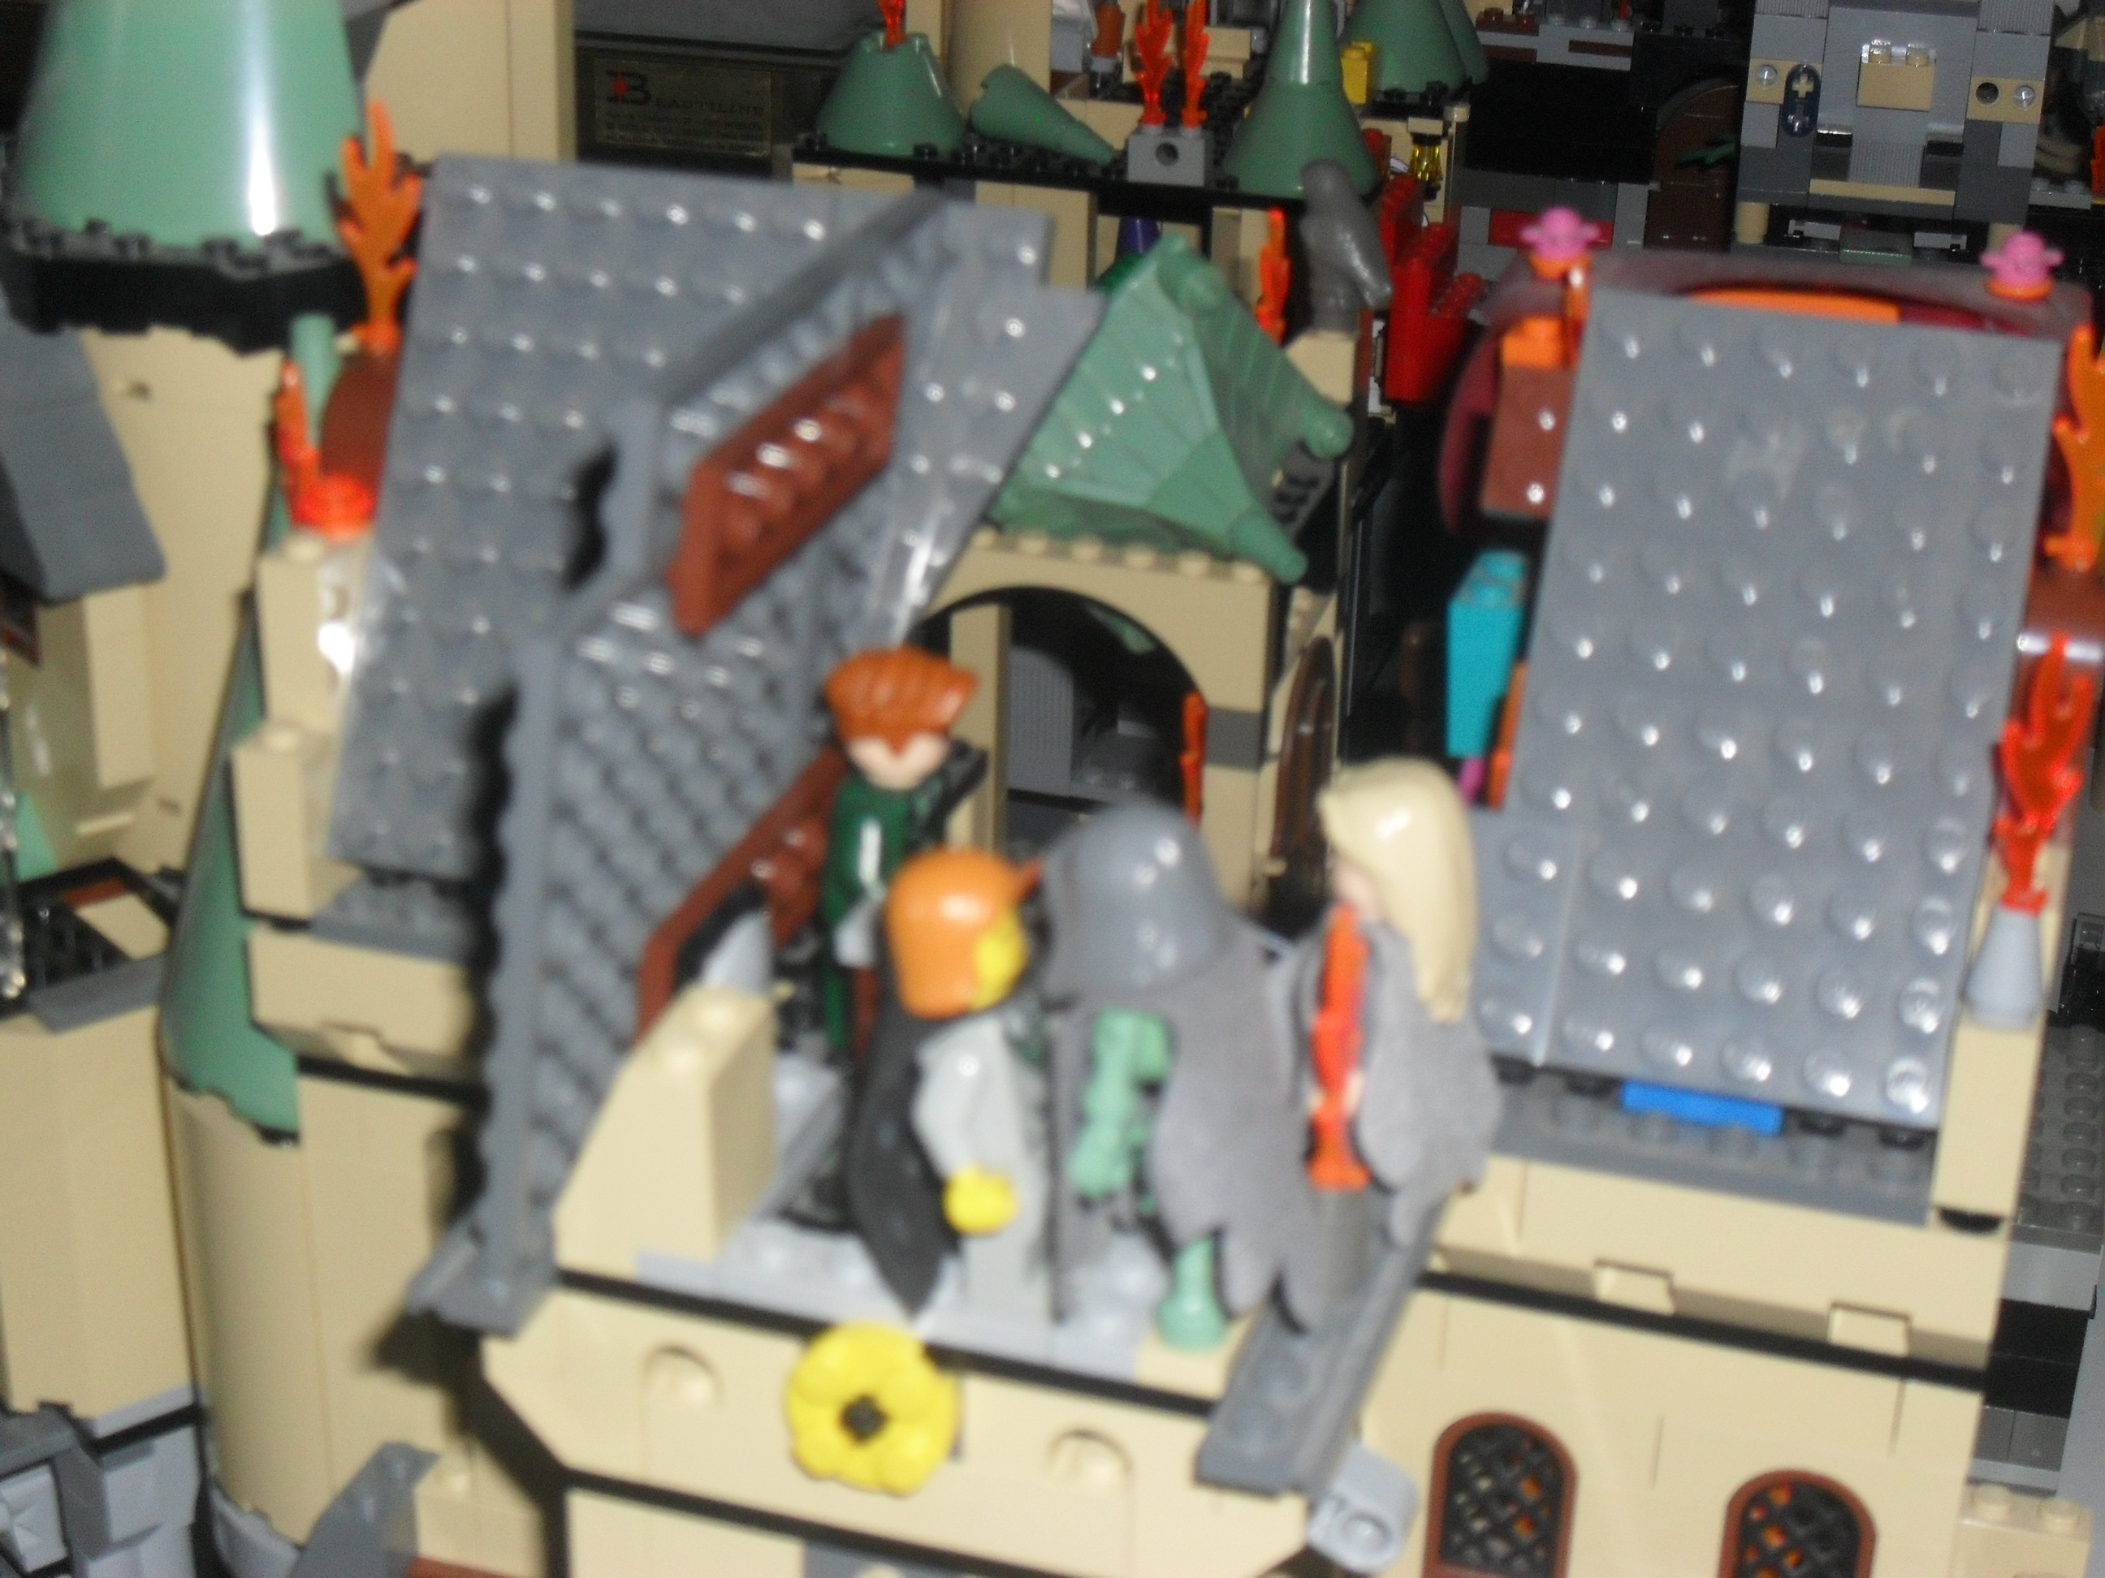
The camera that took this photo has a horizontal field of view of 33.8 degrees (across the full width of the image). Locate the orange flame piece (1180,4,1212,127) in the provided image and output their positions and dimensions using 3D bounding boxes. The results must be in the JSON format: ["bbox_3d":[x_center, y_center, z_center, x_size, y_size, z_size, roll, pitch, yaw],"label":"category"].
[{"bbox_3d":[0.029,-0.145,0.688,0.004,0.029,0.010,23,34,36],"label":"orange flame piece"}]

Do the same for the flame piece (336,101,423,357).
[{"bbox_3d":[-0.074,-0.062,0.379,0.011,0.029,0.004,11,29,18],"label":"flame piece"}]

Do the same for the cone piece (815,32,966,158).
[{"bbox_3d":[-0.033,-0.145,0.712,0.032,0.021,0.032,1,27,-1],"label":"cone piece"}]

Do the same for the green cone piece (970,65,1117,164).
[{"bbox_3d":[0.000,-0.135,0.703,0.030,0.016,0.016,29,37,26],"label":"green cone piece"}]

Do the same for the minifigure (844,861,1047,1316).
[{"bbox_3d":[-0.009,0.024,0.308,0.018,0.043,0.021,2,27,1],"label":"minifigure"}]

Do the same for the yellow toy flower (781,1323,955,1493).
[{"bbox_3d":[-0.016,0.056,0.313,0.016,0.016,0.004,9,28,14],"label":"yellow toy flower"}]

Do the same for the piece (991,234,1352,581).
[{"bbox_3d":[0.020,-0.061,0.508,0.047,0.038,0.049,9,28,14],"label":"piece"}]

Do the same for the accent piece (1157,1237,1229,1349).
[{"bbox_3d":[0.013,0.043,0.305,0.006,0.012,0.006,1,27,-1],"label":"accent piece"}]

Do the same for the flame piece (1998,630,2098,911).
[{"bbox_3d":[0.095,-0.002,0.332,0.004,0.029,0.011,-19,33,-34],"label":"flame piece"}]

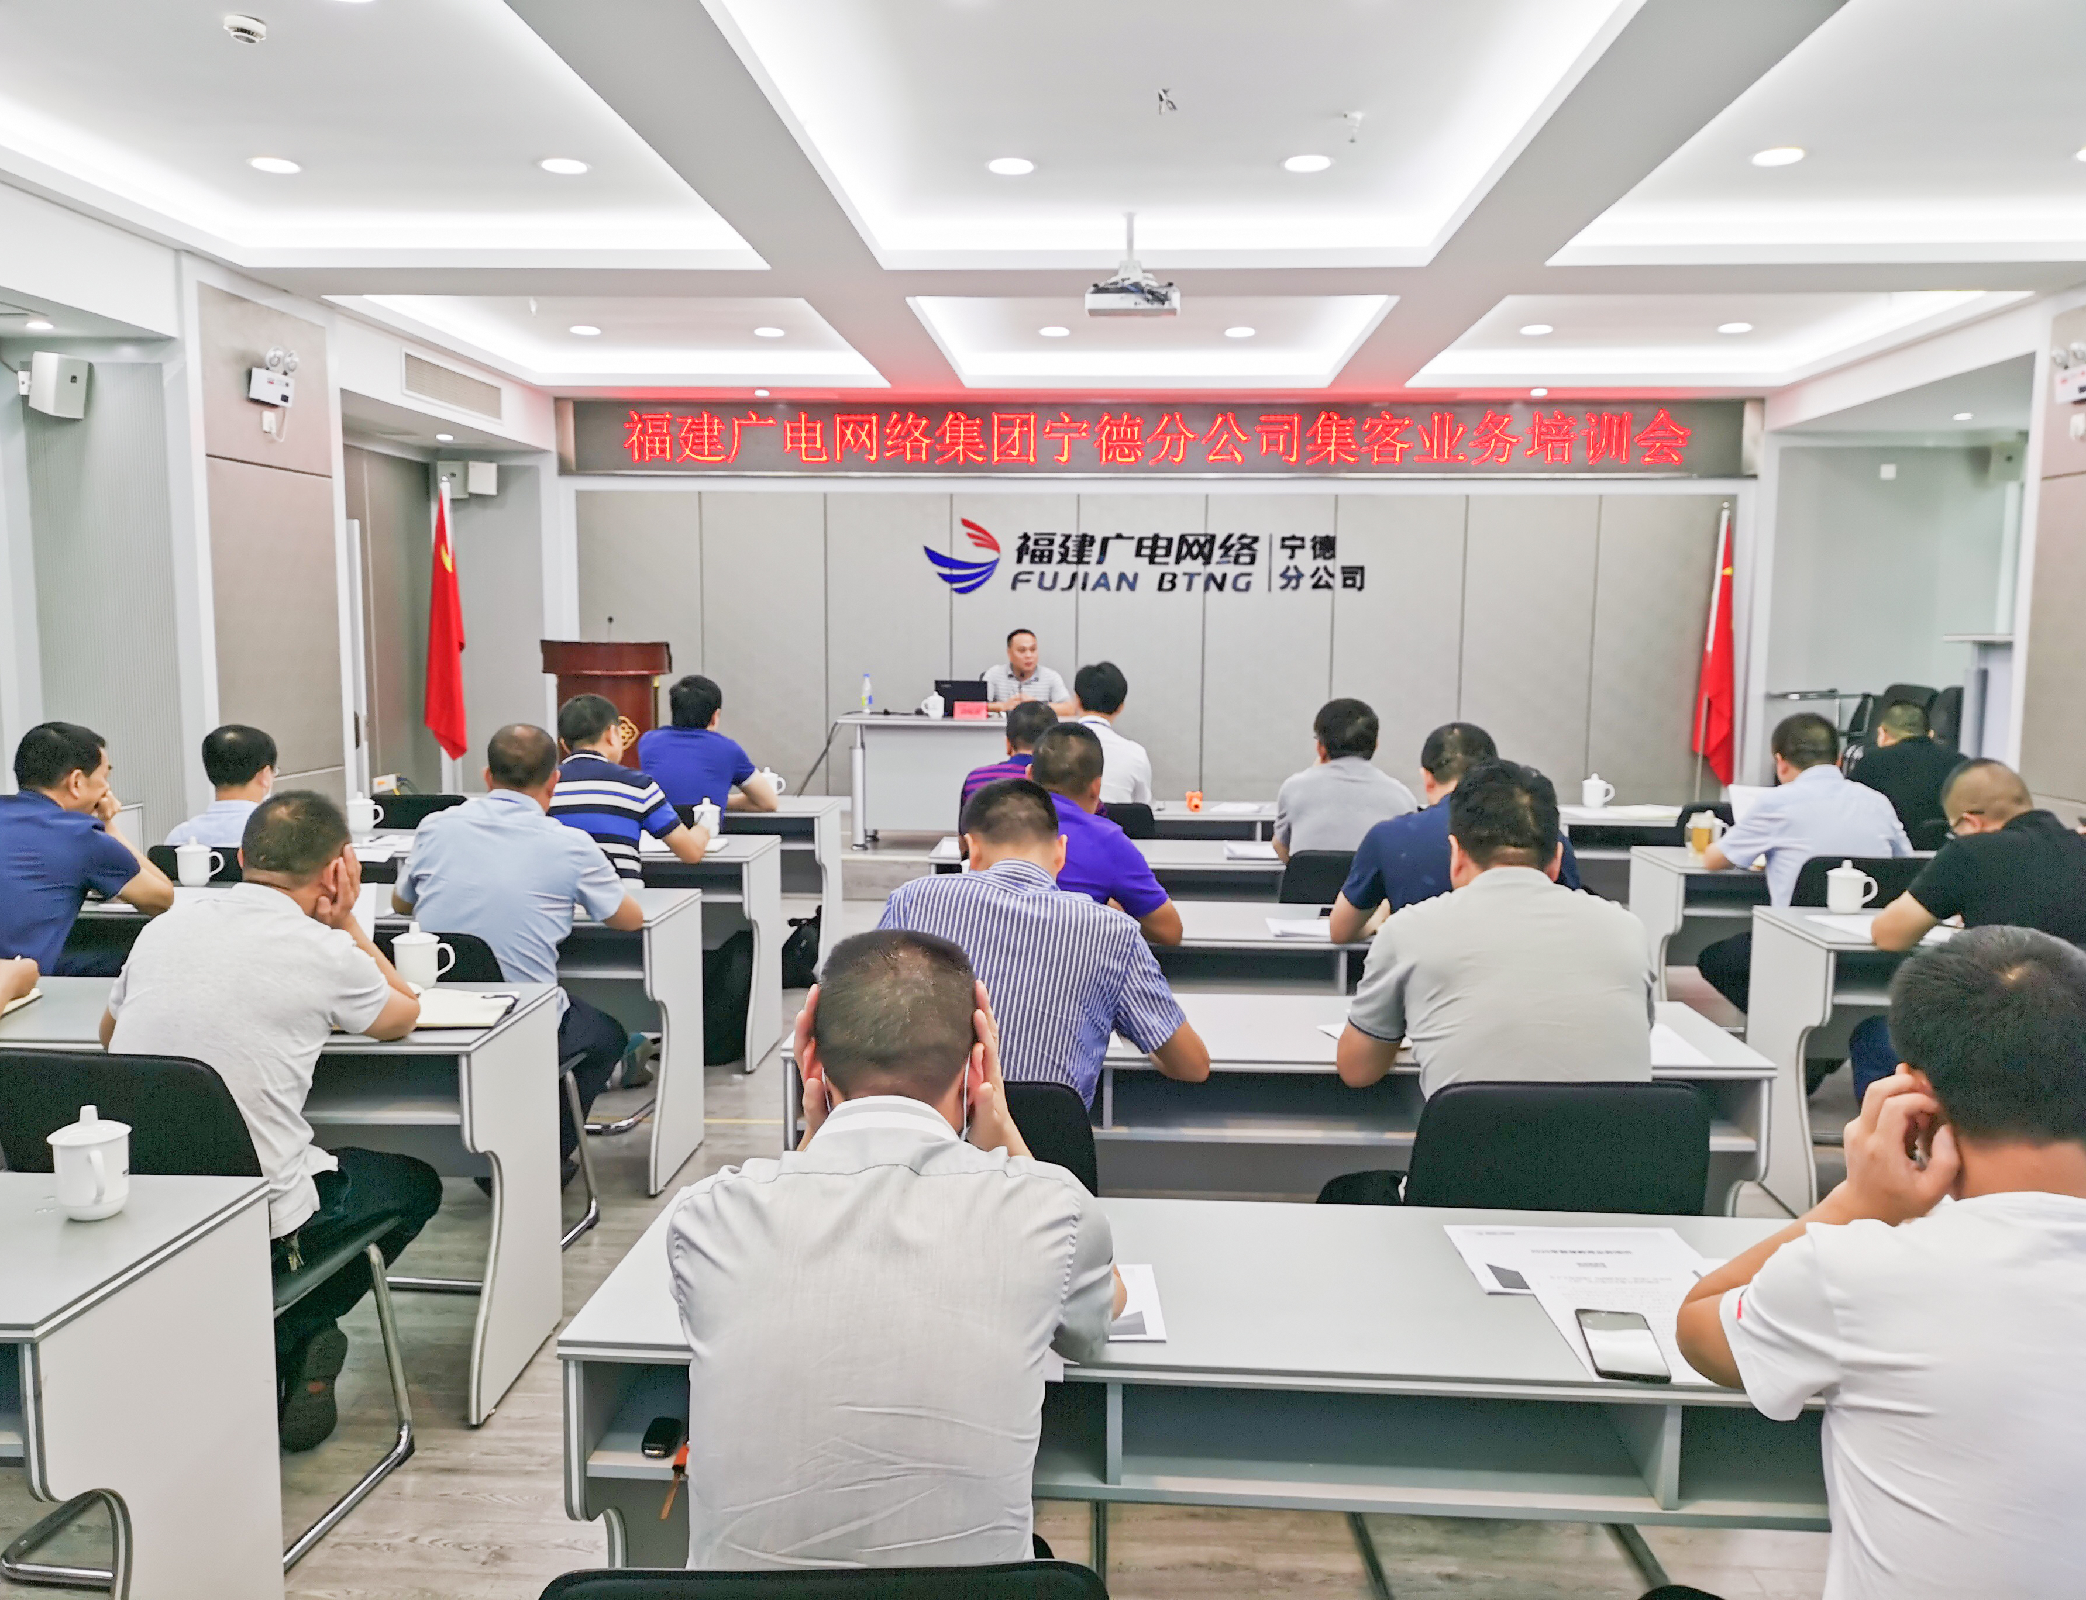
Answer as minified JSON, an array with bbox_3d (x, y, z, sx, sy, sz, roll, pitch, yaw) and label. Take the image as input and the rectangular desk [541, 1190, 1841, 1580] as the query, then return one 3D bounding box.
[{"bbox_3d":[0.366,0.941,2.026,1.770,0.740,0.500,1,6,3],"label":"rectangular desk"}]

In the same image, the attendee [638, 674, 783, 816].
[{"bbox_3d":[-1.338,0.146,6.612,0.530,1.270,0.800,1,6,6],"label":"attendee"}]

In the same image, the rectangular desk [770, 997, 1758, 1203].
[{"bbox_3d":[0.434,0.822,3.354,1.820,0.750,0.530,1,6,3],"label":"rectangular desk"}]

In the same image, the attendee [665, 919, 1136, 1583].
[{"bbox_3d":[-0.145,0.754,1.655,0.470,1.230,0.750,1,6,3],"label":"attendee"}]

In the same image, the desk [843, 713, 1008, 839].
[{"bbox_3d":[-0.407,-0.096,9.925,1.520,0.760,0.650,1,6,3],"label":"desk"}]

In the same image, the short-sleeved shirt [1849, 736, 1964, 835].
[{"bbox_3d":[3.192,0.068,6.169,0.470,0.600,0.370,1,6,3],"label":"short-sleeved shirt"}]

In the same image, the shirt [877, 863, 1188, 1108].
[{"bbox_3d":[-0.043,0.426,2.834,0.550,0.650,0.470,1,6,3],"label":"shirt"}]

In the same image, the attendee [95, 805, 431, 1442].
[{"bbox_3d":[-1.385,0.603,2.932,0.510,1.240,0.730,1,6,5],"label":"attendee"}]

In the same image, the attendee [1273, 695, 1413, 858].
[{"bbox_3d":[0.965,0.323,5.335,0.520,1.304,0.750,1,6,2],"label":"attendee"}]

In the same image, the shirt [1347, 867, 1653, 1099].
[{"bbox_3d":[0.735,0.438,2.710,0.500,0.630,0.380,1,6,3],"label":"shirt"}]

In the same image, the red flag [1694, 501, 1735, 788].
[{"bbox_3d":[4.418,-0.996,10.947,0.270,1.820,0.220,1,6,3],"label":"red flag"}]

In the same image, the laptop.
[{"bbox_3d":[-0.451,-0.594,9.793,0.325,0.216,0.280,1,6,10],"label":"laptop"}]

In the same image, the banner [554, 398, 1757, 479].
[{"bbox_3d":[0.708,-2.433,11.188,7.850,0.500,0.100,1,6,3],"label":"banner"}]

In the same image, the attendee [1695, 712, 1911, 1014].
[{"bbox_3d":[2.381,0.340,5.203,0.580,1.240,0.800,0,6,-3],"label":"attendee"}]

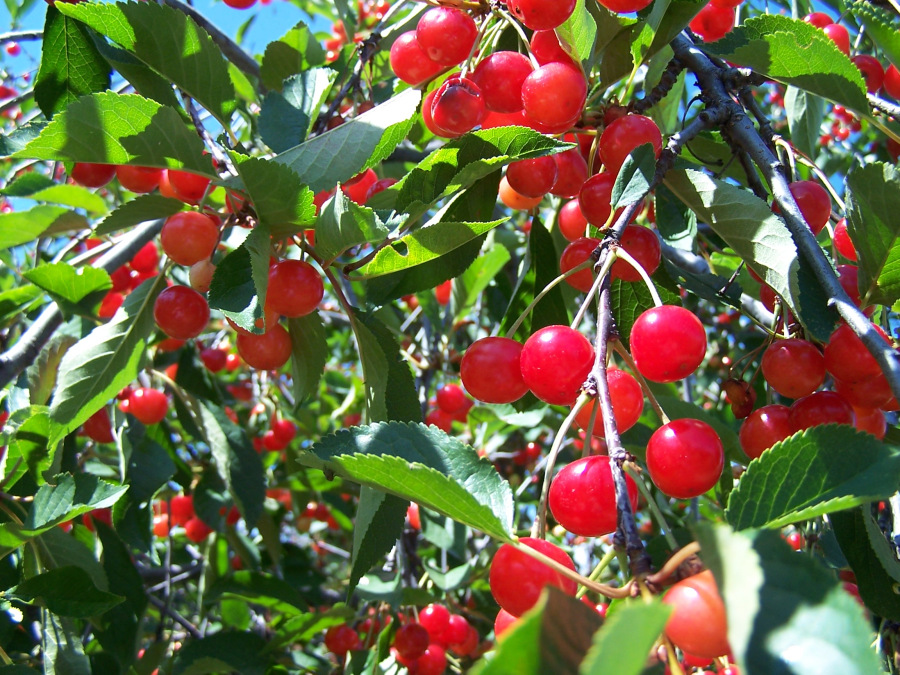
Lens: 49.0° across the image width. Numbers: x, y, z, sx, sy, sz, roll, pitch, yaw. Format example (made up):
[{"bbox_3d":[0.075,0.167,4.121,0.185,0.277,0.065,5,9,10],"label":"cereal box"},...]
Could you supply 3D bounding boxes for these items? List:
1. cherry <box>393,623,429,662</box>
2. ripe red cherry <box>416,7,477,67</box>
[{"bbox_3d":[-0.023,0.184,0.595,0.021,0.020,0.021,0,-17,0],"label":"cherry"},{"bbox_3d":[-0.001,-0.107,0.352,0.021,0.021,0.021,0,-17,0],"label":"ripe red cherry"}]

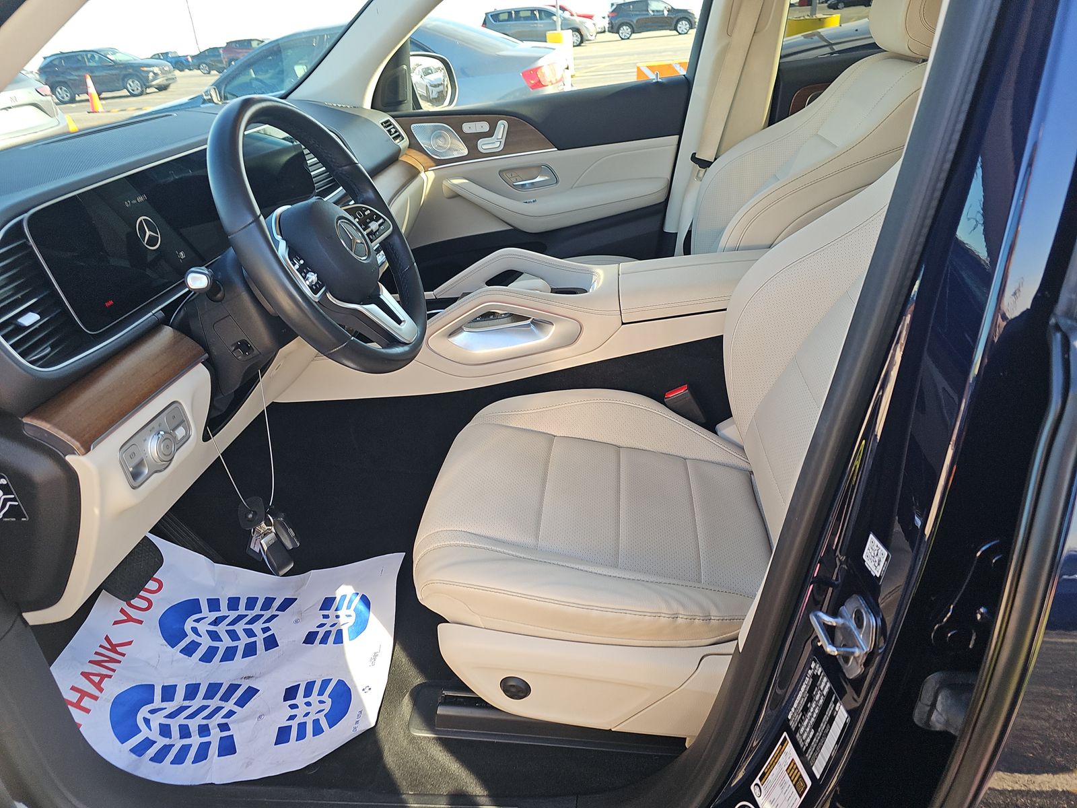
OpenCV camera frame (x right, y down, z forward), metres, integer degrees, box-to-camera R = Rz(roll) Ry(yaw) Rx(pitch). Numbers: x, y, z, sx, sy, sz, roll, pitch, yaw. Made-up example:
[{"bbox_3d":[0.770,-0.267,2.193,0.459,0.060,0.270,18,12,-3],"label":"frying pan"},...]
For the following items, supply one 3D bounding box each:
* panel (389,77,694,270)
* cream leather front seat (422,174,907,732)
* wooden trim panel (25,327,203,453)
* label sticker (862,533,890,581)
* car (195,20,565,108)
[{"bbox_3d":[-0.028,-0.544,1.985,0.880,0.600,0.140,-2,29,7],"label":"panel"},{"bbox_3d":[0.304,-0.101,0.907,0.970,0.950,0.550,-2,29,7],"label":"cream leather front seat"},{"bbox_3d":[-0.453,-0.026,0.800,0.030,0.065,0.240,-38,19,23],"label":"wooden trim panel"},{"bbox_3d":[0.230,0.104,0.487,0.001,0.023,0.022,0,28,-8],"label":"label sticker"},{"bbox_3d":[-2.062,-2.902,7.112,4.750,1.450,1.820,-2,29,7],"label":"car"}]

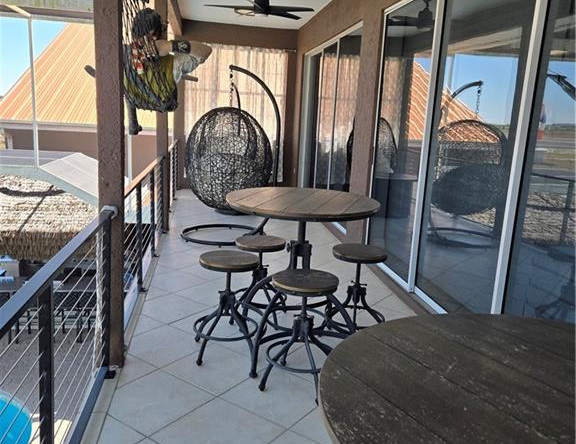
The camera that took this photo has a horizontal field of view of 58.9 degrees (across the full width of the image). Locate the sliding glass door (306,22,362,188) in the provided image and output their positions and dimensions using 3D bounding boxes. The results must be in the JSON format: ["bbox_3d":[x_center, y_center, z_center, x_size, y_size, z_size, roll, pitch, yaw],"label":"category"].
[{"bbox_3d":[0.523,-1.326,7.313,0.110,2.380,3.450,1,12,-10],"label":"sliding glass door"}]

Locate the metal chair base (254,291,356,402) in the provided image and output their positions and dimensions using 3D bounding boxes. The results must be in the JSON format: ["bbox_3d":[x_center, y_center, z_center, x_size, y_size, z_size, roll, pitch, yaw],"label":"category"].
[{"bbox_3d":[0.081,0.628,2.821,0.430,0.582,0.430,1,12,-10],"label":"metal chair base"}]

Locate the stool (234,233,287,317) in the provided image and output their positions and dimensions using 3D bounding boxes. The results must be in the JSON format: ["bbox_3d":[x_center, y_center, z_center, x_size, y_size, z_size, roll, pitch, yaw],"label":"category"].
[{"bbox_3d":[-0.206,0.426,3.712,0.430,0.584,0.430,1,12,-10],"label":"stool"}]

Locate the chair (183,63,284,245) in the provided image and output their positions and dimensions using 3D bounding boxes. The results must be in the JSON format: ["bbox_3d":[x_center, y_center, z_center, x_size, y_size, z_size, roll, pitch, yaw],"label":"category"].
[{"bbox_3d":[-0.649,-0.764,5.905,1.120,1.970,1.000,5,12,8],"label":"chair"}]

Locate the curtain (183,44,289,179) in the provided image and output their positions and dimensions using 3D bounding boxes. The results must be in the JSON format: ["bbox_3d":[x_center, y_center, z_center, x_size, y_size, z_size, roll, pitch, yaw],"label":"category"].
[{"bbox_3d":[-0.957,-1.943,9.298,1.900,2.380,0.110,1,12,-10],"label":"curtain"}]

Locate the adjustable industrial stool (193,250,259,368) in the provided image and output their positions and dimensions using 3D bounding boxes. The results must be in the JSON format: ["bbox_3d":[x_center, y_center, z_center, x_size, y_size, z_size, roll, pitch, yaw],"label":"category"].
[{"bbox_3d":[-0.370,0.520,3.151,0.430,0.610,0.430,1,12,-10],"label":"adjustable industrial stool"}]

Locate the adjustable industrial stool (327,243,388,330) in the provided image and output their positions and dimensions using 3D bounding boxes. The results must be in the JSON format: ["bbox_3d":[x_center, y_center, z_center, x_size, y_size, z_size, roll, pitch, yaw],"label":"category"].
[{"bbox_3d":[0.501,0.482,3.670,0.430,0.565,0.430,1,12,-10],"label":"adjustable industrial stool"}]

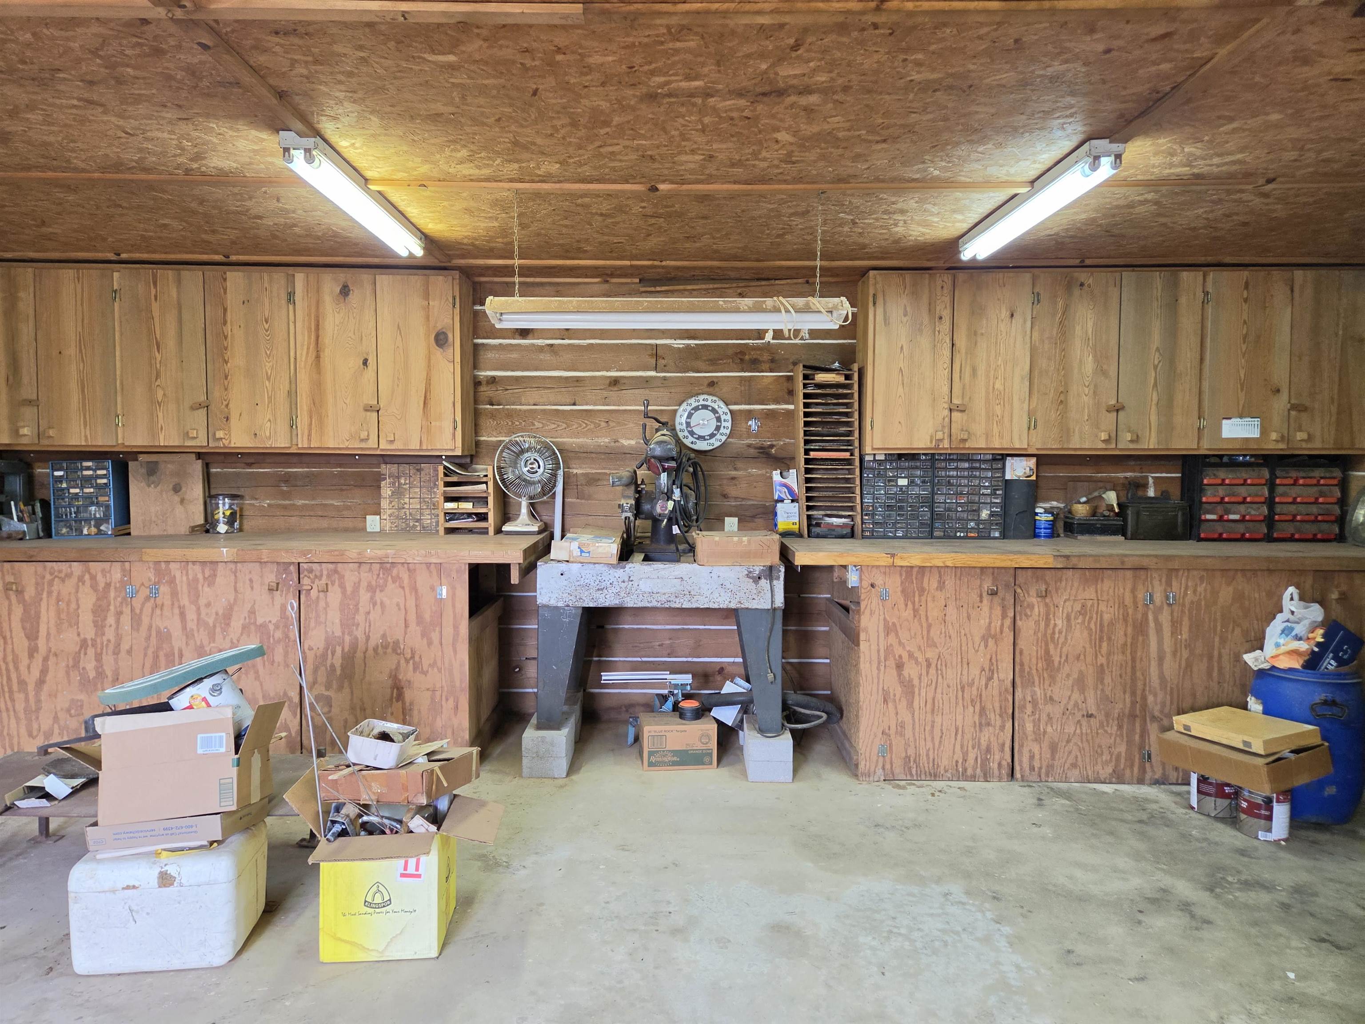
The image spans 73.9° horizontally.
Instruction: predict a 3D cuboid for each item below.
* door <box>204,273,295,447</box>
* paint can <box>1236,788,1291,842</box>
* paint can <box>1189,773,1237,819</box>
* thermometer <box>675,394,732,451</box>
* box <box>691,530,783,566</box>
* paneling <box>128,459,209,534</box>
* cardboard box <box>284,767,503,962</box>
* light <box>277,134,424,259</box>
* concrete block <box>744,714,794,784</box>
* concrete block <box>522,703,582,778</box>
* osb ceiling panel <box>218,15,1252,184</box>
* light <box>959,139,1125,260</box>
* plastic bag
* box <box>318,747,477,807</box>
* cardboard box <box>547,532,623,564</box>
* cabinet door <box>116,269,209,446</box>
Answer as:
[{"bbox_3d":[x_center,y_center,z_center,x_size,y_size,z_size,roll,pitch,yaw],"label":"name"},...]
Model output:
[{"bbox_3d":[-2.187,-0.768,4.568,0.425,0.885,0.030,0,3,-1],"label":"door"},{"bbox_3d":[2.190,1.108,3.420,0.169,0.194,0.169,0,3,0],"label":"paint can"},{"bbox_3d":[2.138,1.105,3.636,0.167,0.193,0.167,0,3,0],"label":"paint can"},{"bbox_3d":[0.114,-0.483,4.890,0.308,0.308,0.030,0,3,-1],"label":"thermometer"},{"bbox_3d":[0.257,0.171,4.247,0.380,0.130,0.340,0,3,0],"label":"box"},{"bbox_3d":[-2.646,-0.076,4.650,0.376,0.386,0.040,0,3,0],"label":"paneling"},{"bbox_3d":[-0.809,0.996,2.631,0.550,0.475,0.420,0,3,-4],"label":"cardboard box"},{"bbox_3d":[-1.170,-1.129,3.348,0.112,0.095,1.220,0,3,-1],"label":"light"},{"bbox_3d":[0.389,1.078,4.146,0.191,0.186,0.405,0,3,1],"label":"concrete block"},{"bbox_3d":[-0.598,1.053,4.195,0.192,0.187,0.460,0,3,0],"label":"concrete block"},{"bbox_3d":[0.085,-1.145,2.651,2.450,0.014,1.210,0,3,-1],"label":"osb ceiling panel"},{"bbox_3d":[1.254,-1.085,3.298,0.109,0.095,1.238,0,3,0],"label":"light"},{"bbox_3d":[2.468,0.447,3.666,0.210,0.290,0.200,2,3,34],"label":"plastic bag"},{"bbox_3d":[-0.870,0.819,2.822,0.365,0.096,0.301,-5,-3,18],"label":"box"},{"bbox_3d":[-0.425,0.163,4.110,0.290,0.106,0.280,0,3,2],"label":"cardboard box"},{"bbox_3d":[-2.611,-0.771,4.563,0.430,0.885,0.030,0,3,-1],"label":"cabinet door"}]

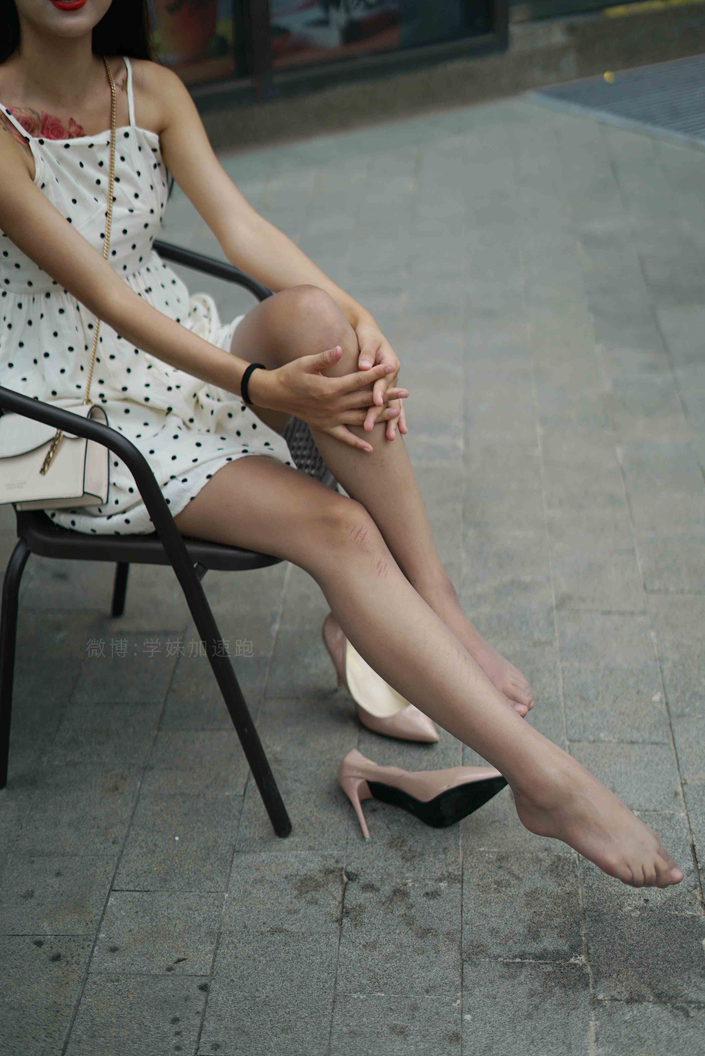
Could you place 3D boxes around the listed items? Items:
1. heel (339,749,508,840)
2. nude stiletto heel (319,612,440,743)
[{"bbox_3d":[0.095,0.338,2.023,0.229,0.079,0.147,-19,46,11],"label":"heel"},{"bbox_3d":[0.041,0.217,2.192,0.229,0.147,0.079,24,40,37],"label":"nude stiletto heel"}]

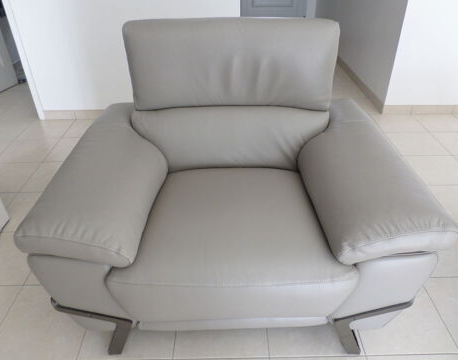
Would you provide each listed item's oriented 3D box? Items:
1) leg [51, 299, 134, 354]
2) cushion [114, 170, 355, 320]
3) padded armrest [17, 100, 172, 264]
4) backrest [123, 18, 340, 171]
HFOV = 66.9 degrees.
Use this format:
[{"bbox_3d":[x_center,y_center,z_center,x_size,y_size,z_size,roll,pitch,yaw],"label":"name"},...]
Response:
[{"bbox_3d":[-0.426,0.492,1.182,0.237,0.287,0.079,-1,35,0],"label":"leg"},{"bbox_3d":[0.008,0.190,1.239,0.676,0.220,0.628,-1,35,0],"label":"cushion"},{"bbox_3d":[-0.389,-0.050,1.243,0.293,0.152,0.848,-1,35,0],"label":"padded armrest"},{"bbox_3d":[0.014,-0.334,1.397,0.787,0.543,0.293,-1,35,0],"label":"backrest"}]

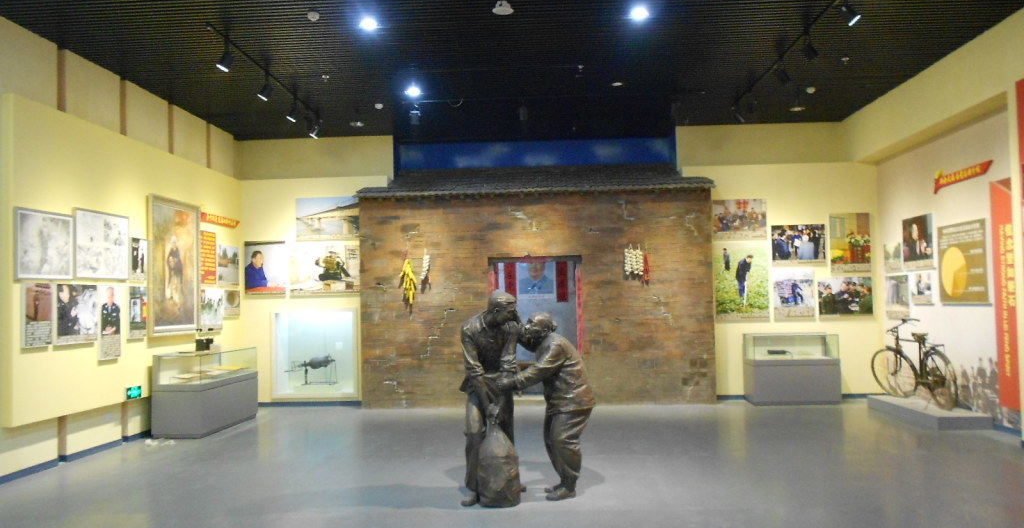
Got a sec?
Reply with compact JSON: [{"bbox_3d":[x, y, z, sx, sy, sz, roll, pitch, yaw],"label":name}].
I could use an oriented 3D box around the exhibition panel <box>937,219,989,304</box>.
[{"bbox_3d":[5.343,-0.001,9.104,0.035,0.959,1.067,-1,-3,3],"label":"exhibition panel"}]

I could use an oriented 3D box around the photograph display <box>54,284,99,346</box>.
[{"bbox_3d":[-4.547,0.526,8.039,0.040,0.615,0.692,-2,-3,3],"label":"photograph display"}]

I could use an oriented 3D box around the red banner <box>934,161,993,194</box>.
[{"bbox_3d":[5.400,-1.077,9.245,0.050,0.274,1.360,-2,-3,3],"label":"red banner"}]

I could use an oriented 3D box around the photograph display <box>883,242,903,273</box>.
[{"bbox_3d":[5.543,-0.095,11.179,0.040,0.440,0.539,-2,-3,3],"label":"photograph display"}]

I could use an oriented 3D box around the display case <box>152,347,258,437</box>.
[{"bbox_3d":[-3.935,1.629,9.990,0.597,0.970,1.764,-1,-3,3],"label":"display case"}]

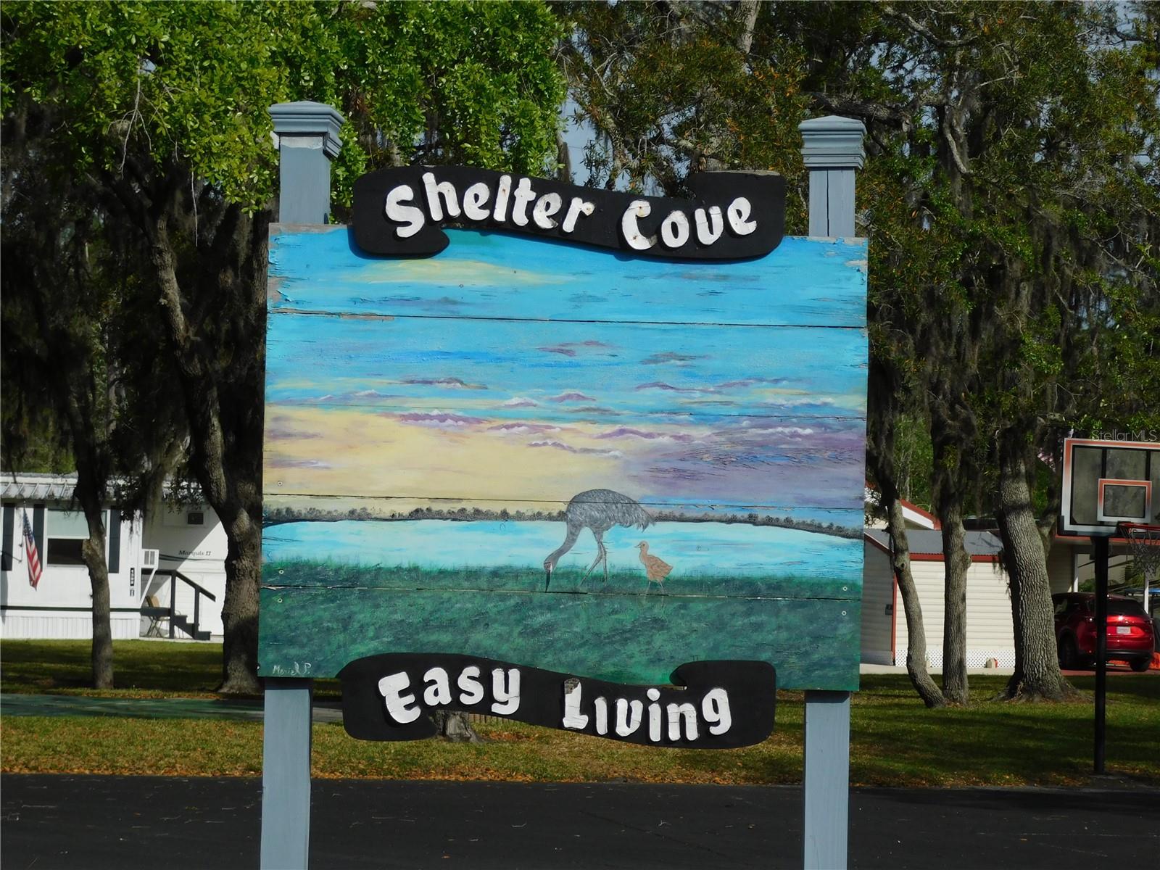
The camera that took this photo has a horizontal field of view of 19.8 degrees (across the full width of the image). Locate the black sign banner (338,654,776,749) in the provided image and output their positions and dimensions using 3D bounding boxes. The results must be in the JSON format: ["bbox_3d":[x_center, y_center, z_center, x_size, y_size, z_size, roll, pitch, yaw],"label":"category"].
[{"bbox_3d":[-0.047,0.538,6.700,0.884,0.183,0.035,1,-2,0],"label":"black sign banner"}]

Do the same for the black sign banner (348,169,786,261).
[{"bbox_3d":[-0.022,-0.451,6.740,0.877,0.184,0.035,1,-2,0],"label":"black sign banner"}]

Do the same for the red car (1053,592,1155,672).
[{"bbox_3d":[10.847,4.258,72.000,1.840,1.670,4.550,2,-3,-16],"label":"red car"}]

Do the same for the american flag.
[{"bbox_3d":[-11.734,2.473,71.000,0.410,1.680,0.350,1,-2,0],"label":"american flag"}]

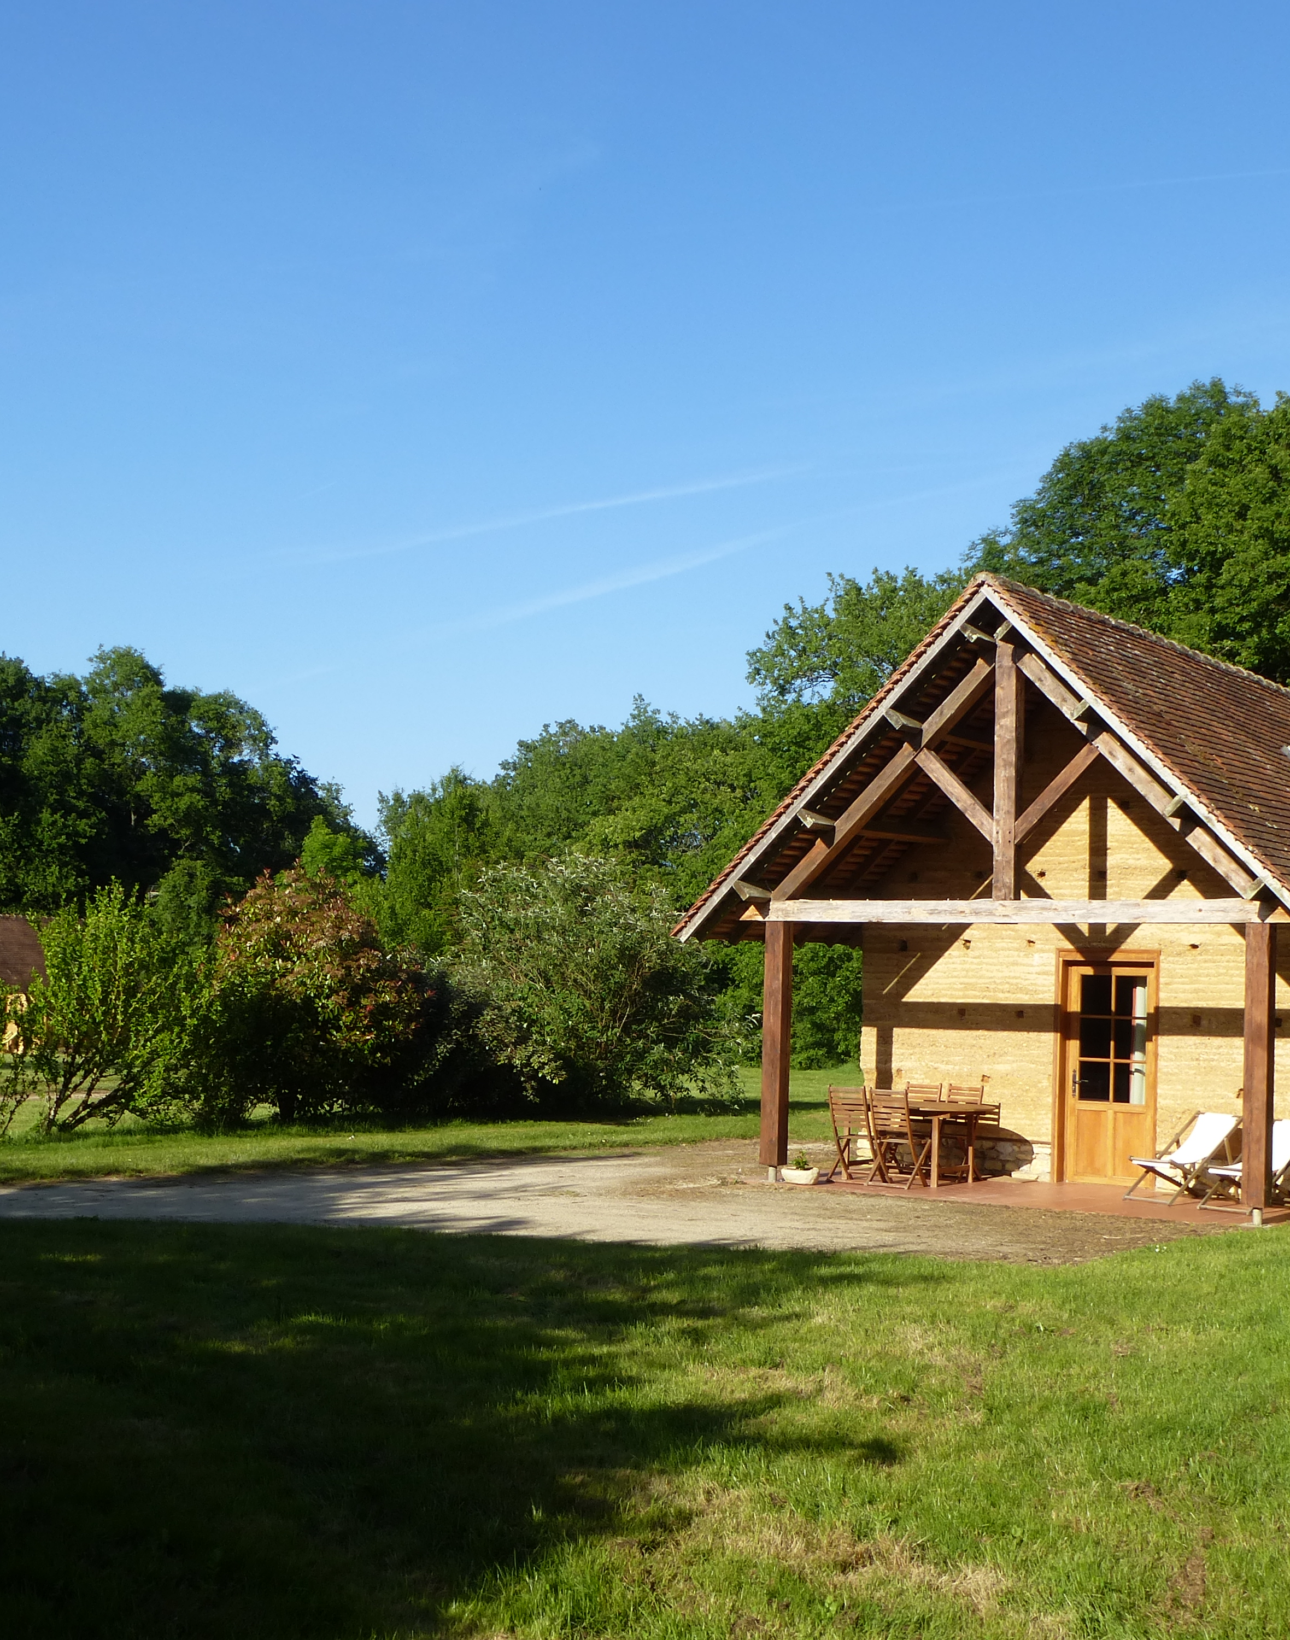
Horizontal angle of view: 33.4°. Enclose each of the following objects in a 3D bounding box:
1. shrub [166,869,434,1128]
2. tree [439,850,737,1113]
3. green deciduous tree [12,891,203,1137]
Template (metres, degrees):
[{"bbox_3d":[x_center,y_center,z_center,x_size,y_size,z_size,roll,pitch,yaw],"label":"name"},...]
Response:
[{"bbox_3d":[-4.131,2.124,25.904,3.170,3.080,3.200,2,-4,0],"label":"shrub"},{"bbox_3d":[-0.757,2.303,30.712,4.130,3.660,3.900,2,-4,0],"label":"tree"},{"bbox_3d":[-5.822,2.048,23.198,2.070,2.720,2.100,2,-4,0],"label":"green deciduous tree"}]

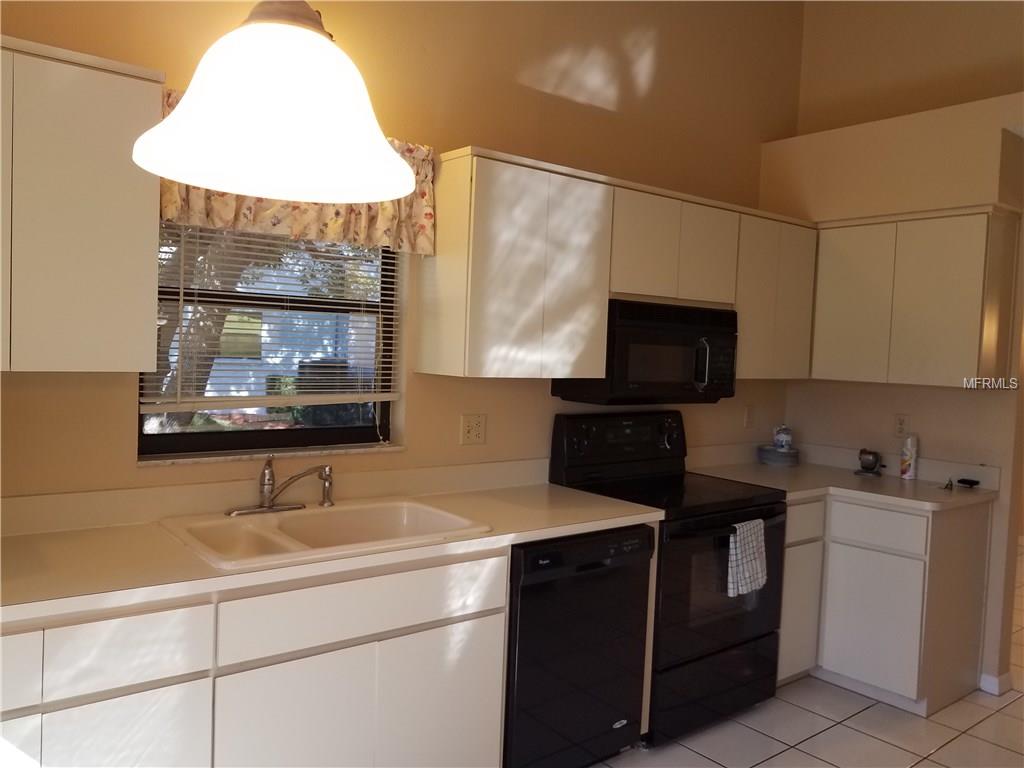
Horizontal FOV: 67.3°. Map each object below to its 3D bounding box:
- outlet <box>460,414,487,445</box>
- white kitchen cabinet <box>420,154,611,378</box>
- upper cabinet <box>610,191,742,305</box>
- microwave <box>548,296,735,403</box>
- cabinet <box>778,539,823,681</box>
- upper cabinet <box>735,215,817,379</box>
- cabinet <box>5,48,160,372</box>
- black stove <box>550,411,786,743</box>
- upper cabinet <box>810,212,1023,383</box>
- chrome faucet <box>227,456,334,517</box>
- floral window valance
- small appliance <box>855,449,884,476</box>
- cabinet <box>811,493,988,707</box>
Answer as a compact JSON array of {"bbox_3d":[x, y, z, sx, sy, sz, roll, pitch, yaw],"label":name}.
[{"bbox_3d":[-0.141,0.175,2.930,0.117,0.112,0.010,0,3,-37],"label":"outlet"},{"bbox_3d":[0.017,-0.397,2.846,0.642,0.730,0.335,0,3,-37],"label":"white kitchen cabinet"},{"bbox_3d":[0.581,-0.550,3.234,0.762,0.412,0.328,0,3,-37],"label":"upper cabinet"},{"bbox_3d":[0.579,-0.129,3.237,0.759,0.383,0.363,0,3,-37],"label":"microwave"},{"bbox_3d":[1.070,0.934,3.475,0.225,0.560,0.554,0,3,-37],"label":"cabinet"},{"bbox_3d":[1.131,-0.392,3.699,0.628,0.728,0.335,0,3,-37],"label":"upper cabinet"},{"bbox_3d":[-1.117,-0.401,1.977,0.315,0.728,0.335,0,3,-37],"label":"cabinet"},{"bbox_3d":[0.659,0.734,3.185,0.763,1.183,0.615,0,3,-37],"label":"black stove"},{"bbox_3d":[1.839,-0.363,3.558,0.326,0.730,0.751,0,3,-37],"label":"upper cabinet"},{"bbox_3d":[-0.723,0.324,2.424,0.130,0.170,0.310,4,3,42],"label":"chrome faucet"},{"bbox_3d":[-0.660,-0.634,2.414,0.925,0.365,0.118,0,3,-37],"label":"floral window valance"},{"bbox_3d":[1.768,0.383,3.789,0.095,0.128,0.130,0,3,-37],"label":"small appliance"},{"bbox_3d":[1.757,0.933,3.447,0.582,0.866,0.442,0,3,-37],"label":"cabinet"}]

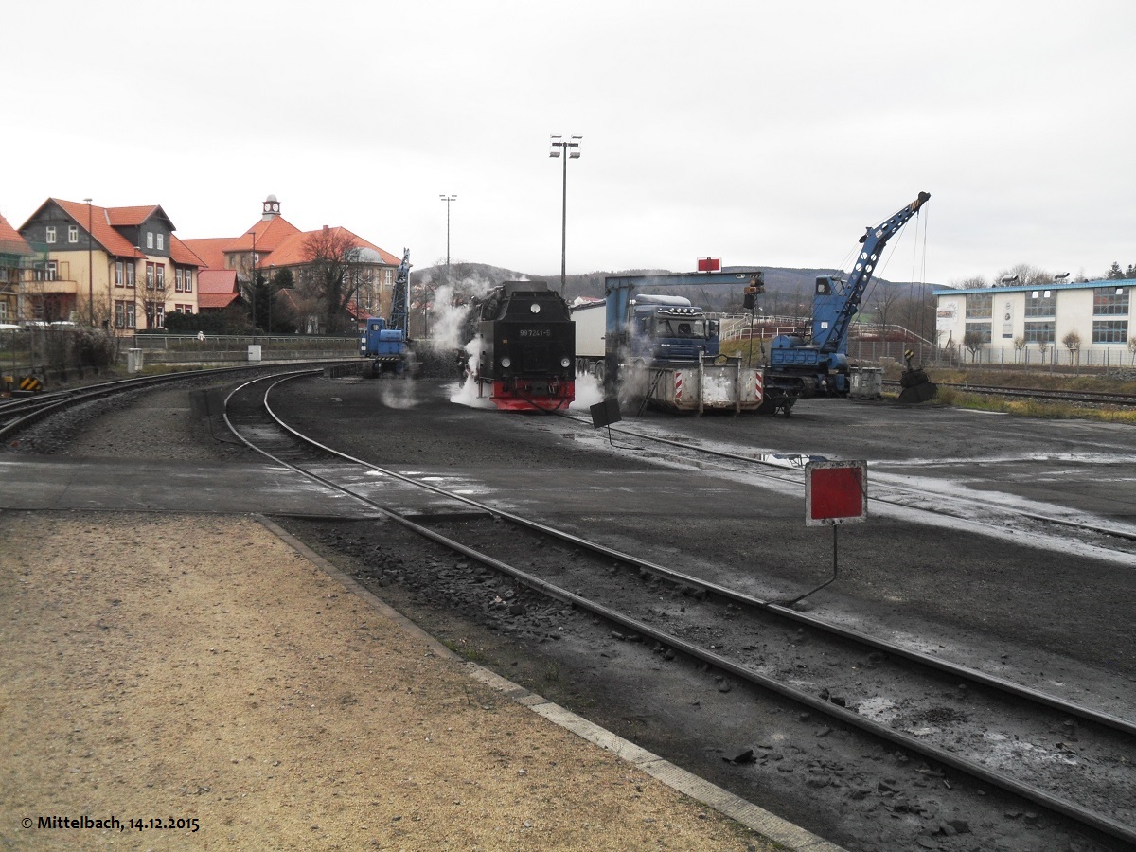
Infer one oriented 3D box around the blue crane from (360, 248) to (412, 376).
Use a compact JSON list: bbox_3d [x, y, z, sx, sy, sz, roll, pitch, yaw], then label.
[{"bbox_3d":[-9.391,-5.982,59.214,2.500,6.700,6.500,0,4,-3],"label":"blue crane"}]

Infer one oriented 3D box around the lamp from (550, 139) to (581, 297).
[{"bbox_3d":[-0.129,-7.510,51.572,1.450,11.040,0.700,-1,5,-17],"label":"lamp"}]

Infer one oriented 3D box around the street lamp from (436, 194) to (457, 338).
[{"bbox_3d":[-9.071,-11.346,86.379,1.400,12.160,0.700,0,4,-6],"label":"street lamp"}]

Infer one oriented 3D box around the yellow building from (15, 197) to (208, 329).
[{"bbox_3d":[-43.600,-14.723,110.087,10.000,12.600,16.600,1,5,10],"label":"yellow building"}]

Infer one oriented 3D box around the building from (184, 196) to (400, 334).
[{"bbox_3d":[-50.800,-26.968,194.891,47.000,24.300,19.500,3,6,38],"label":"building"}]

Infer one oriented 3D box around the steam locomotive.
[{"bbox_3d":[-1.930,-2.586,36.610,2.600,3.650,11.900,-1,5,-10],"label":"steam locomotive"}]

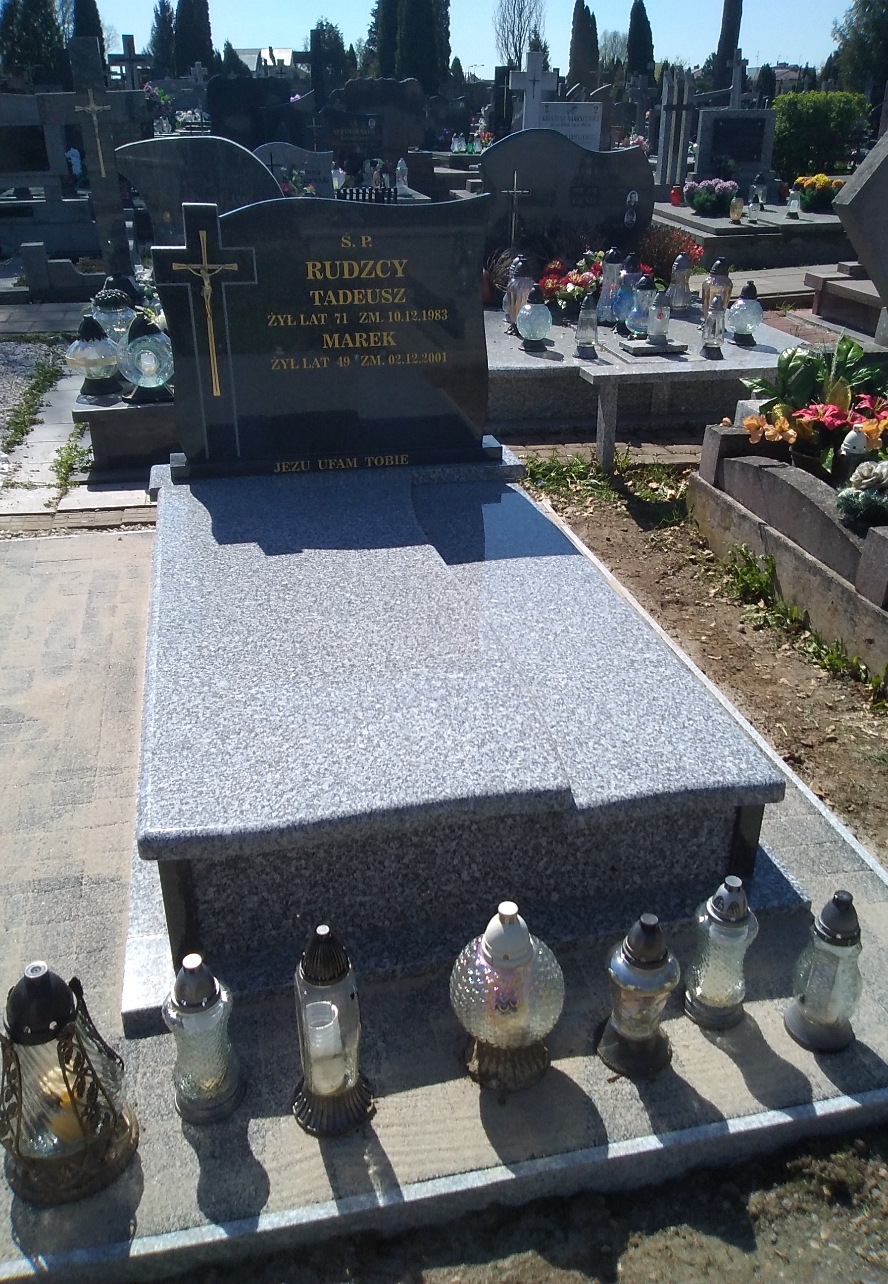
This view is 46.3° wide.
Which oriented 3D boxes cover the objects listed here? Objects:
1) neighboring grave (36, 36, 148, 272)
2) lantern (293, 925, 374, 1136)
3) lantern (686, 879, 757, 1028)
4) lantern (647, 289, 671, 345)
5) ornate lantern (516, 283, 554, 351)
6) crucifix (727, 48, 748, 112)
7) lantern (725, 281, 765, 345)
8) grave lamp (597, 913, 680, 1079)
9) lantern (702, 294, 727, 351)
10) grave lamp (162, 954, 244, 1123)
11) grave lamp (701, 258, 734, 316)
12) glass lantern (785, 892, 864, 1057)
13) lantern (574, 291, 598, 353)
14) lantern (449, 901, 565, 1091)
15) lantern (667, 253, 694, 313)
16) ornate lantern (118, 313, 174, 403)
[{"bbox_3d":[-1.840,-2.510,5.820,0.600,1.510,0.130,-6,28,-11],"label":"neighboring grave"},{"bbox_3d":[-0.176,0.575,1.582,0.128,0.356,0.125,-5,27,-11],"label":"lantern"},{"bbox_3d":[0.499,0.545,1.845,0.112,0.295,0.112,-6,28,-11],"label":"lantern"},{"bbox_3d":[1.158,-1.755,5.586,0.113,0.250,0.113,-6,28,-11],"label":"lantern"},{"bbox_3d":[0.493,-1.753,5.575,0.193,0.318,0.193,0,27,0],"label":"ornate lantern"},{"bbox_3d":[3.154,-6.055,11.165,0.215,0.600,0.090,-4,28,-8],"label":"crucifix"},{"bbox_3d":[1.663,-1.805,5.681,0.205,0.312,0.205,-6,28,-11],"label":"lantern"},{"bbox_3d":[0.324,0.562,1.697,0.126,0.281,0.126,0,26,0],"label":"grave lamp"},{"bbox_3d":[1.262,-1.475,4.824,0.108,0.259,0.108,-6,28,-11],"label":"lantern"},{"bbox_3d":[-0.364,0.582,1.545,0.108,0.297,0.108,-6,28,-11],"label":"grave lamp"},{"bbox_3d":[1.399,-1.781,5.315,0.148,0.340,0.148,-6,28,-11],"label":"grave lamp"},{"bbox_3d":[0.679,0.562,1.806,0.122,0.298,0.122,-6,28,-11],"label":"glass lantern"},{"bbox_3d":[0.720,-1.597,5.195,0.124,0.298,0.123,-5,27,-11],"label":"lantern"},{"bbox_3d":[0.105,0.551,1.671,0.180,0.322,0.180,0,26,0],"label":"lantern"},{"bbox_3d":[1.303,-1.994,5.759,0.136,0.300,0.136,-6,28,-11],"label":"lantern"},{"bbox_3d":[-1.222,-1.176,4.265,0.243,0.330,0.185,-5,27,-11],"label":"ornate lantern"}]

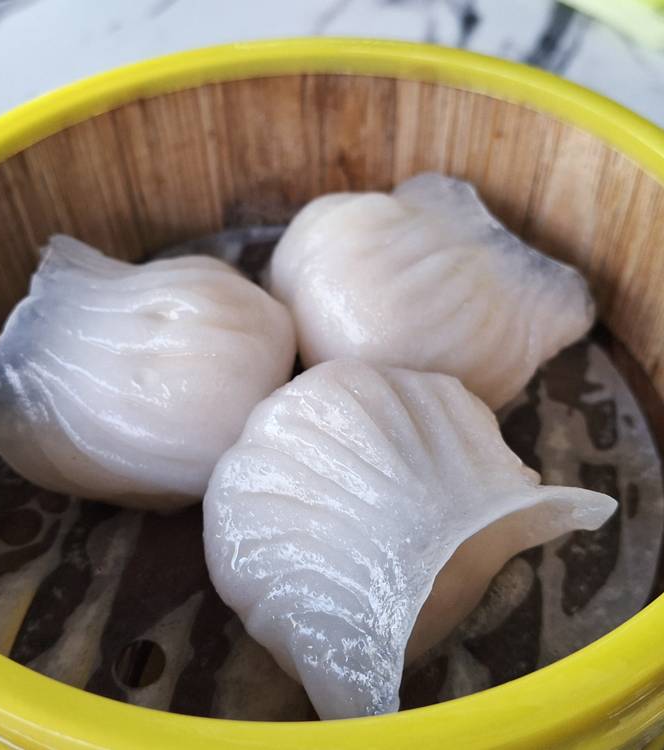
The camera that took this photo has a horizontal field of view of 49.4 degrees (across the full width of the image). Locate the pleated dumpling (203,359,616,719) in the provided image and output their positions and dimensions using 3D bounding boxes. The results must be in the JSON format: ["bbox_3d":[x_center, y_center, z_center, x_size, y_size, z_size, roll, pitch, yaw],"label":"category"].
[{"bbox_3d":[0.008,0.020,0.120,0.056,0.031,0.052,-32,55,-23],"label":"pleated dumpling"}]

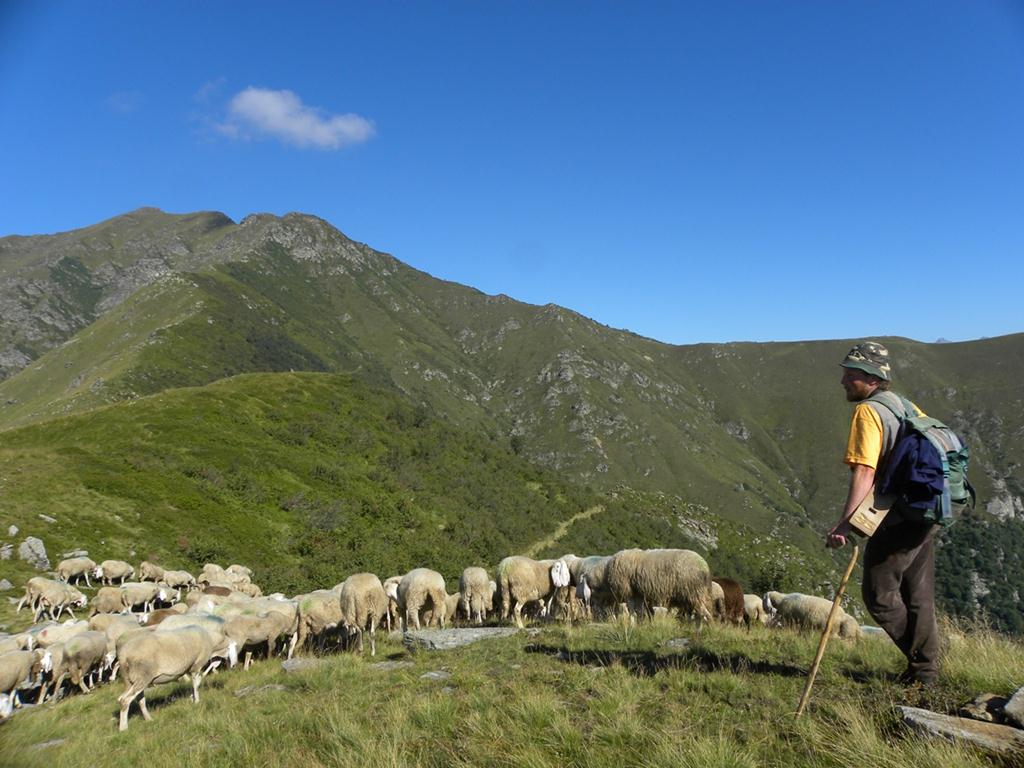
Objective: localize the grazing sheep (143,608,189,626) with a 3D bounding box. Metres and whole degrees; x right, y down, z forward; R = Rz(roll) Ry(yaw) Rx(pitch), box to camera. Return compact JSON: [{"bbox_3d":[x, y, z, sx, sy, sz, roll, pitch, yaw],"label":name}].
[{"bbox_3d":[-6.271,4.469,14.000,1.100,0.750,0.410,1,-2,-35],"label":"grazing sheep"}]

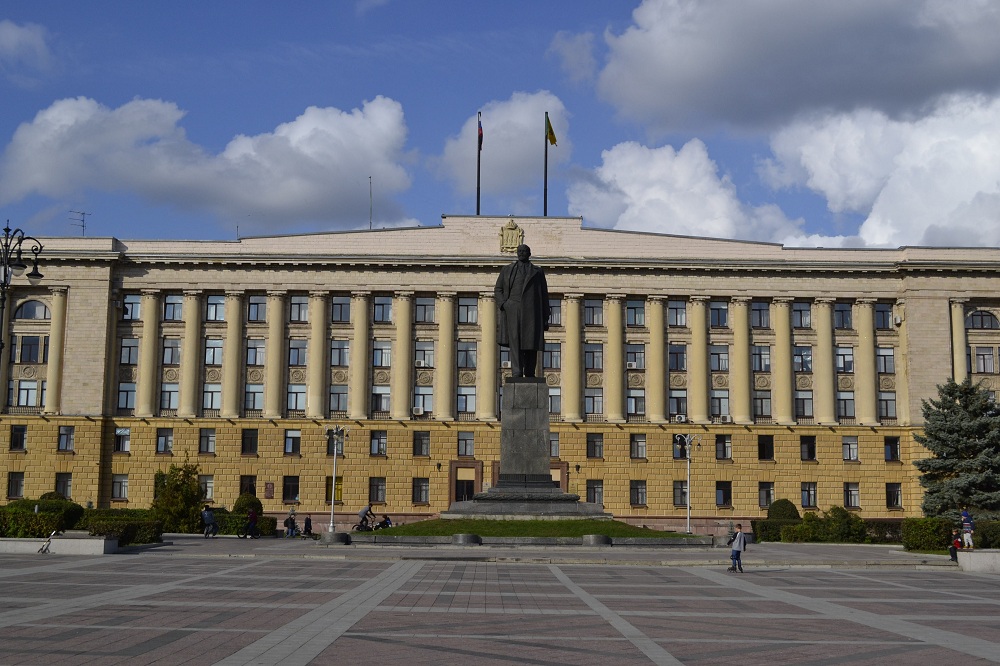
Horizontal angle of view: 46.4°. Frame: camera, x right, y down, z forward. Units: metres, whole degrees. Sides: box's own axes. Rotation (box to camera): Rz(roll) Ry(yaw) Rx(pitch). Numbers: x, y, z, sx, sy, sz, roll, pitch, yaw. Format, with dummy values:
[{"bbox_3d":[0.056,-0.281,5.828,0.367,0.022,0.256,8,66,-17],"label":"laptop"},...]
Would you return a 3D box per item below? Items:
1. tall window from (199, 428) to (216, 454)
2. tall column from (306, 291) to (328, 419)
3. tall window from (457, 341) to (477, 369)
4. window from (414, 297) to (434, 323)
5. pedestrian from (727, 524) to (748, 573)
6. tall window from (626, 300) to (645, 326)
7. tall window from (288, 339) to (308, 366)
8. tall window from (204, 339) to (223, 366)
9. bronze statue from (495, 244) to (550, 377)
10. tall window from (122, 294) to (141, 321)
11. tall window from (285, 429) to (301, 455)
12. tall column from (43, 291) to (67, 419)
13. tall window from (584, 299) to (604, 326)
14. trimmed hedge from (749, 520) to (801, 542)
[{"bbox_3d":[-23.746,8.813,94.901,1.420,2.100,0.250,1,-8,-1],"label":"tall window"},{"bbox_3d":[-15.020,1.825,95.877,1.600,10.500,1.500,1,-8,-1],"label":"tall column"},{"bbox_3d":[-2.874,1.927,102.171,1.510,2.260,0.250,1,-8,-1],"label":"tall window"},{"bbox_3d":[-6.069,-1.827,94.812,1.462,2.141,0.250,1,-8,0],"label":"window"},{"bbox_3d":[7.180,6.521,35.300,0.550,1.442,0.450,-1,-9,14],"label":"pedestrian"},{"bbox_3d":[11.926,-1.685,102.081,1.534,2.173,0.200,1,-8,-1],"label":"tall window"},{"bbox_3d":[-17.558,1.750,101.795,1.541,2.332,0.250,1,-8,-1],"label":"tall window"},{"bbox_3d":[-23.686,1.586,96.670,1.470,2.183,0.250,1,-8,-1],"label":"tall window"},{"bbox_3d":[1.092,-1.103,56.782,2.683,6.556,1.900,1,-8,0],"label":"bronze statue"},{"bbox_3d":[-32.222,-2.234,102.183,1.474,2.311,0.250,1,-8,-1],"label":"tall window"},{"bbox_3d":[-17.754,9.310,100.071,1.352,2.139,0.250,1,-8,-1],"label":"tall window"},{"bbox_3d":[-36.717,1.399,96.447,1.570,10.645,1.550,0,-8,0],"label":"tall column"},{"bbox_3d":[7.875,-1.697,97.491,1.520,2.200,0.250,1,-8,-1],"label":"tall window"},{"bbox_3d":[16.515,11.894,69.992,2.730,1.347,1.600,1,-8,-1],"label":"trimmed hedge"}]

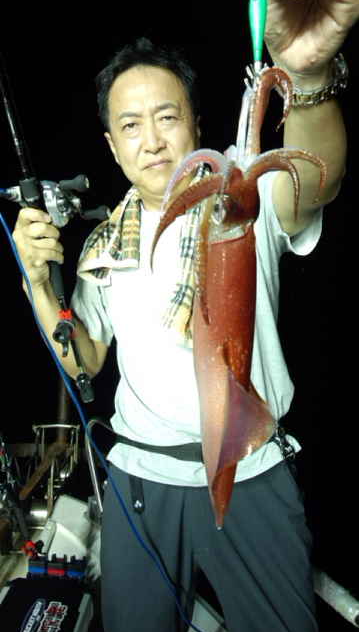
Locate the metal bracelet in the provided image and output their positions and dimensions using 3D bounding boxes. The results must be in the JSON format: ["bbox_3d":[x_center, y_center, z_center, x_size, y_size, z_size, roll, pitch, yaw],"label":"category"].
[{"bbox_3d":[0.154,-0.265,0.530,0.068,0.057,0.020,-15,-31,19],"label":"metal bracelet"}]

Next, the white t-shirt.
[{"bbox_3d":[0.030,0.018,0.930,0.490,0.590,0.290,0,13,14],"label":"white t-shirt"}]

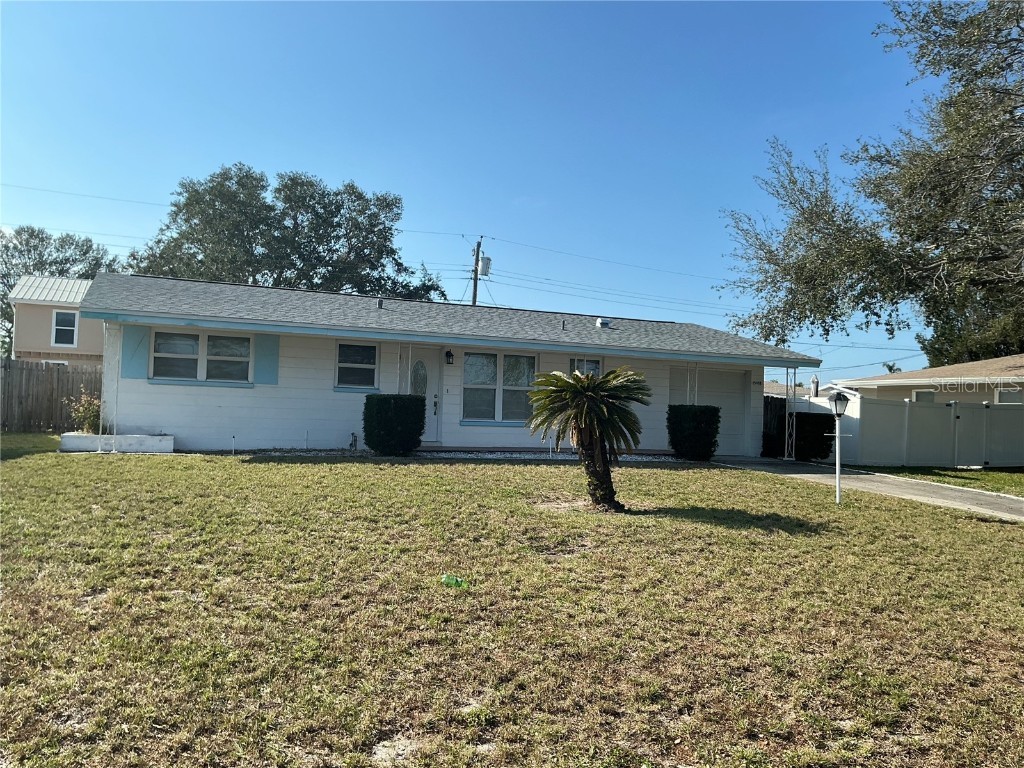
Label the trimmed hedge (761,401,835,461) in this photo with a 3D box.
[{"bbox_3d":[7.279,1.315,20.794,1.150,1.200,1.100,3,-2,-23],"label":"trimmed hedge"}]

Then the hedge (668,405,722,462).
[{"bbox_3d":[3.936,1.064,17.964,0.920,1.210,0.850,3,-2,-23],"label":"hedge"}]

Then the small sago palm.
[{"bbox_3d":[0.950,0.705,10.150,1.540,1.760,1.500,2,-2,0],"label":"small sago palm"}]

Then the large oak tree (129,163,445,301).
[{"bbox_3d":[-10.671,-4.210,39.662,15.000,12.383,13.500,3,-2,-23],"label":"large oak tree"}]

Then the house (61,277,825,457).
[{"bbox_3d":[-1.879,-0.274,21.491,15.900,3.720,10.200,3,-2,-23],"label":"house"}]

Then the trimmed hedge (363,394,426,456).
[{"bbox_3d":[-2.195,0.780,15.470,1.020,1.170,0.880,3,-2,-23],"label":"trimmed hedge"}]

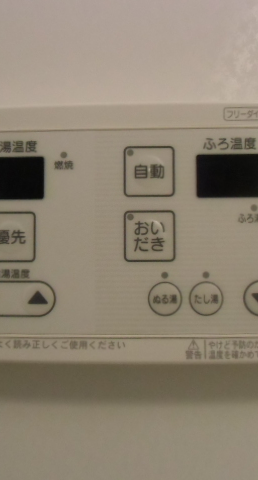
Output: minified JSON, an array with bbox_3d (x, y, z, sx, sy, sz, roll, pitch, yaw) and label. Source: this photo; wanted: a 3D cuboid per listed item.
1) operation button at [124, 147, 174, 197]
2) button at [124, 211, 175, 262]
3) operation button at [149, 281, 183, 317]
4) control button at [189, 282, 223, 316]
[{"bbox_3d":[0.008,-0.028,0.179,0.020,0.020,0.003,0,-3,2],"label":"operation button"},{"bbox_3d":[0.008,-0.002,0.178,0.020,0.020,0.003,0,-3,2],"label":"button"},{"bbox_3d":[0.014,0.023,0.176,0.013,0.013,0.003,0,-3,2],"label":"operation button"},{"bbox_3d":[0.031,0.023,0.176,0.013,0.013,0.003,0,-3,2],"label":"control button"}]

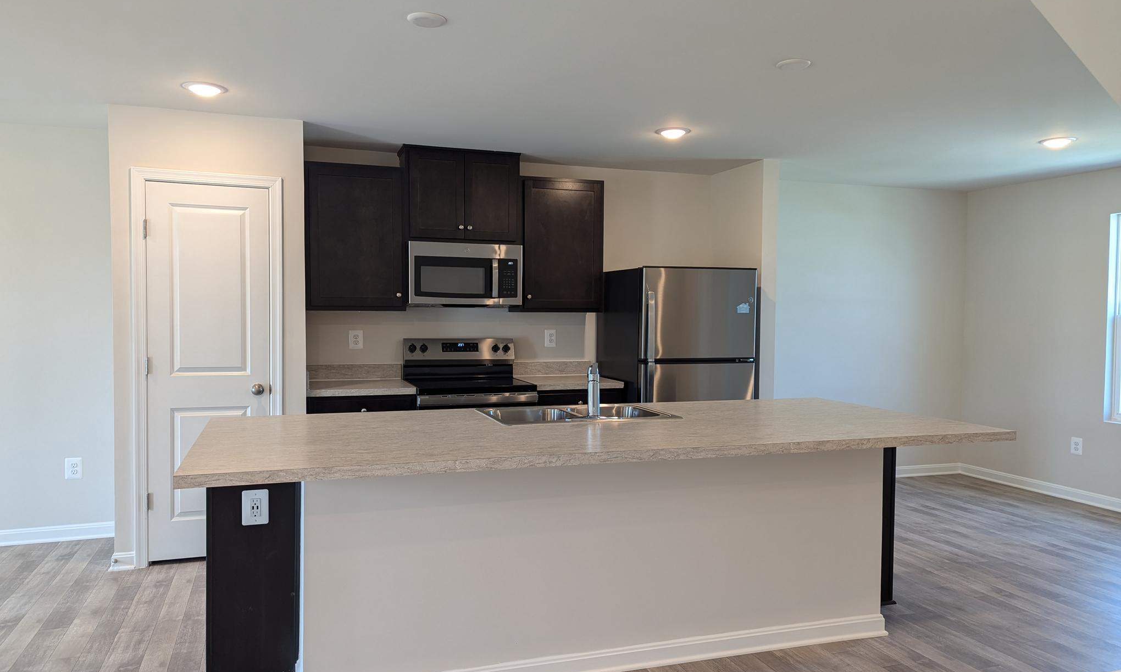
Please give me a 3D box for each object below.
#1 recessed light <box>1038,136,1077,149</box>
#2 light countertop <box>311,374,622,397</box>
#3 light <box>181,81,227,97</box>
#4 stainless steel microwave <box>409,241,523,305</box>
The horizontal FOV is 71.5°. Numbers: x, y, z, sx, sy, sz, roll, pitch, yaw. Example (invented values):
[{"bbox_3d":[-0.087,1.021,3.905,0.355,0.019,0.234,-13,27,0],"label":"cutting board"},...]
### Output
[{"bbox_3d":[2.994,-1.159,4.689,0.200,0.035,0.200,0,2,-19],"label":"recessed light"},{"bbox_3d":[-0.626,0.319,5.087,1.985,0.038,0.641,0,2,-19],"label":"light countertop"},{"bbox_3d":[-1.705,-1.179,3.733,0.204,0.022,0.204,0,2,-19],"label":"light"},{"bbox_3d":[-0.657,-0.403,5.196,0.757,0.409,0.398,0,2,-19],"label":"stainless steel microwave"}]

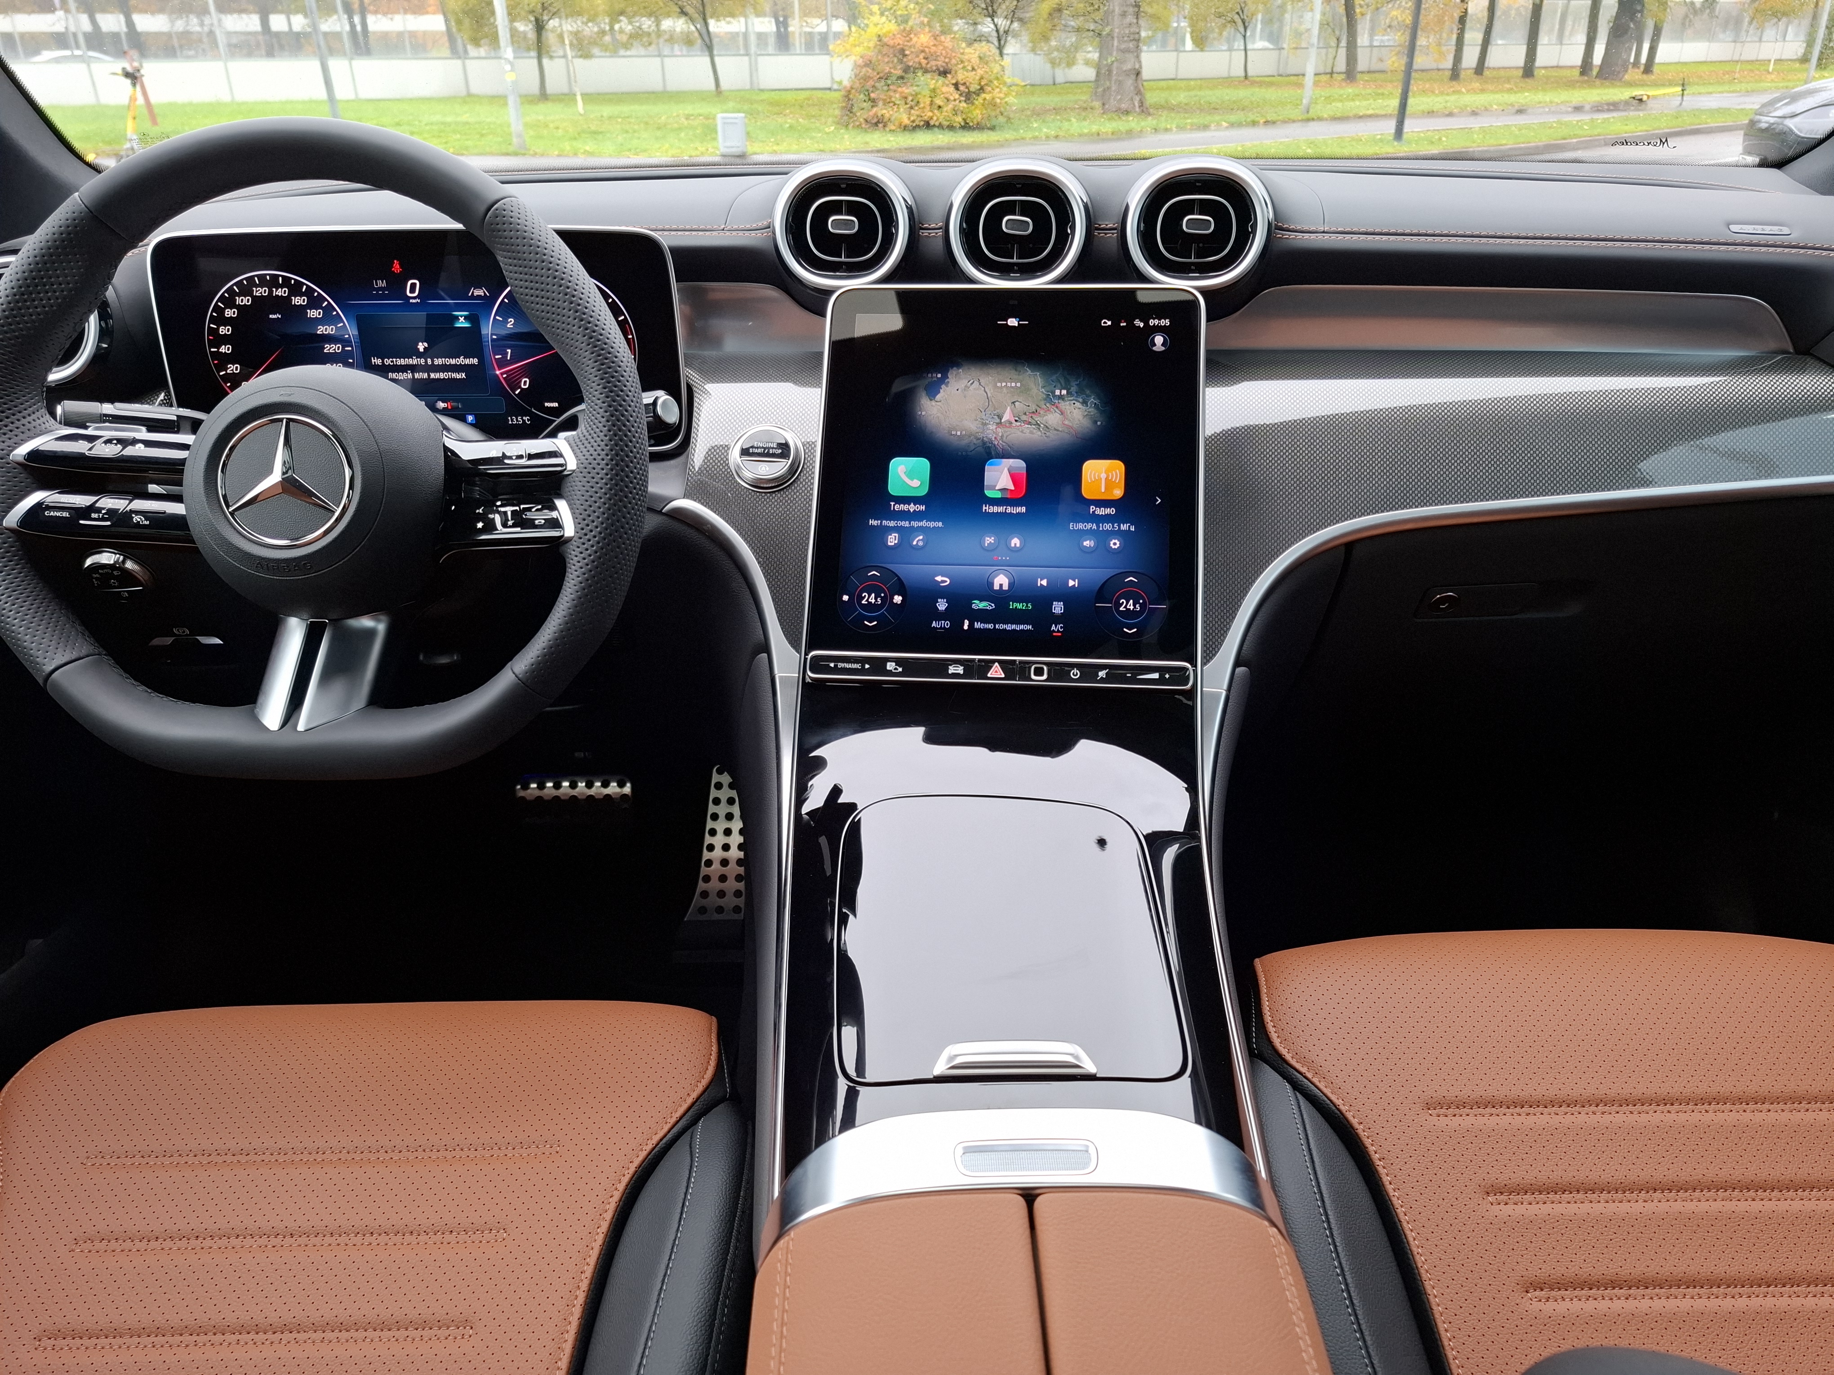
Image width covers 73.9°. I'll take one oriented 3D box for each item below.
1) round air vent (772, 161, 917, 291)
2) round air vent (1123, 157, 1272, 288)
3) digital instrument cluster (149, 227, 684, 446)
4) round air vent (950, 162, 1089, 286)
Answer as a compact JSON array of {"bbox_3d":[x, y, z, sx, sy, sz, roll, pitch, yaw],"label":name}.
[{"bbox_3d":[-0.047,-0.309,0.826,0.099,0.083,0.030,3,8,6],"label":"round air vent"},{"bbox_3d":[0.181,-0.298,0.798,0.093,0.083,0.040,3,8,6],"label":"round air vent"},{"bbox_3d":[-0.317,-0.223,0.790,0.335,0.137,0.025,-1,11,0],"label":"digital instrument cluster"},{"bbox_3d":[0.068,-0.304,0.812,0.094,0.082,0.030,3,8,6],"label":"round air vent"}]

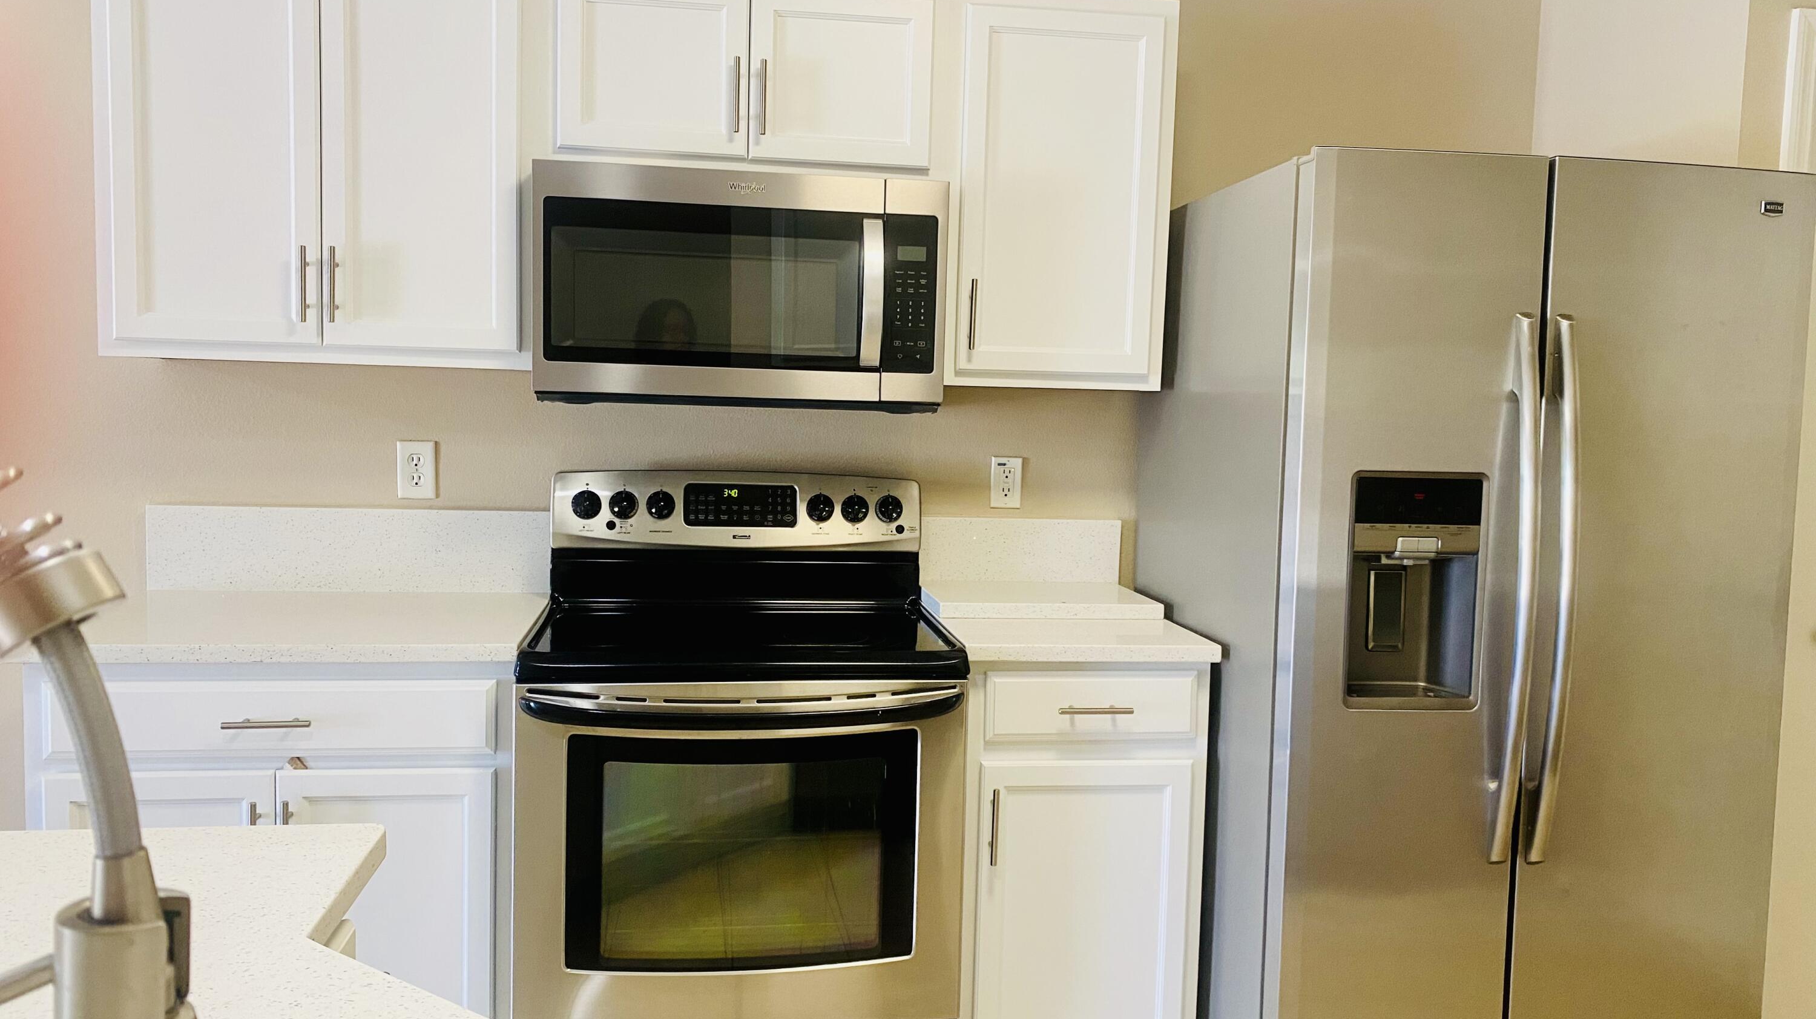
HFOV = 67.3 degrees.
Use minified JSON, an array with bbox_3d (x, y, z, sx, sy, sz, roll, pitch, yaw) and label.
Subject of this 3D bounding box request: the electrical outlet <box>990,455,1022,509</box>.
[{"bbox_3d":[0.220,-0.058,3.020,0.070,0.115,0.009,1,4,-9],"label":"electrical outlet"}]

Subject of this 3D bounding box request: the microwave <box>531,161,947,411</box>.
[{"bbox_3d":[-0.329,-0.419,2.700,0.756,0.431,0.415,1,4,-9],"label":"microwave"}]

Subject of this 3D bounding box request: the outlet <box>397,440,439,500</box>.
[{"bbox_3d":[-1.017,-0.081,2.826,0.076,0.117,0.009,1,4,-9],"label":"outlet"}]

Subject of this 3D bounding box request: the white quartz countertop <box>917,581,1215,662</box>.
[{"bbox_3d":[0.287,0.218,2.731,0.467,0.052,0.641,1,4,-9],"label":"white quartz countertop"}]

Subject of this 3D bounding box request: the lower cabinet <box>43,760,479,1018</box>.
[{"bbox_3d":[-1.092,0.681,2.559,0.712,0.590,0.630,1,4,-9],"label":"lower cabinet"}]

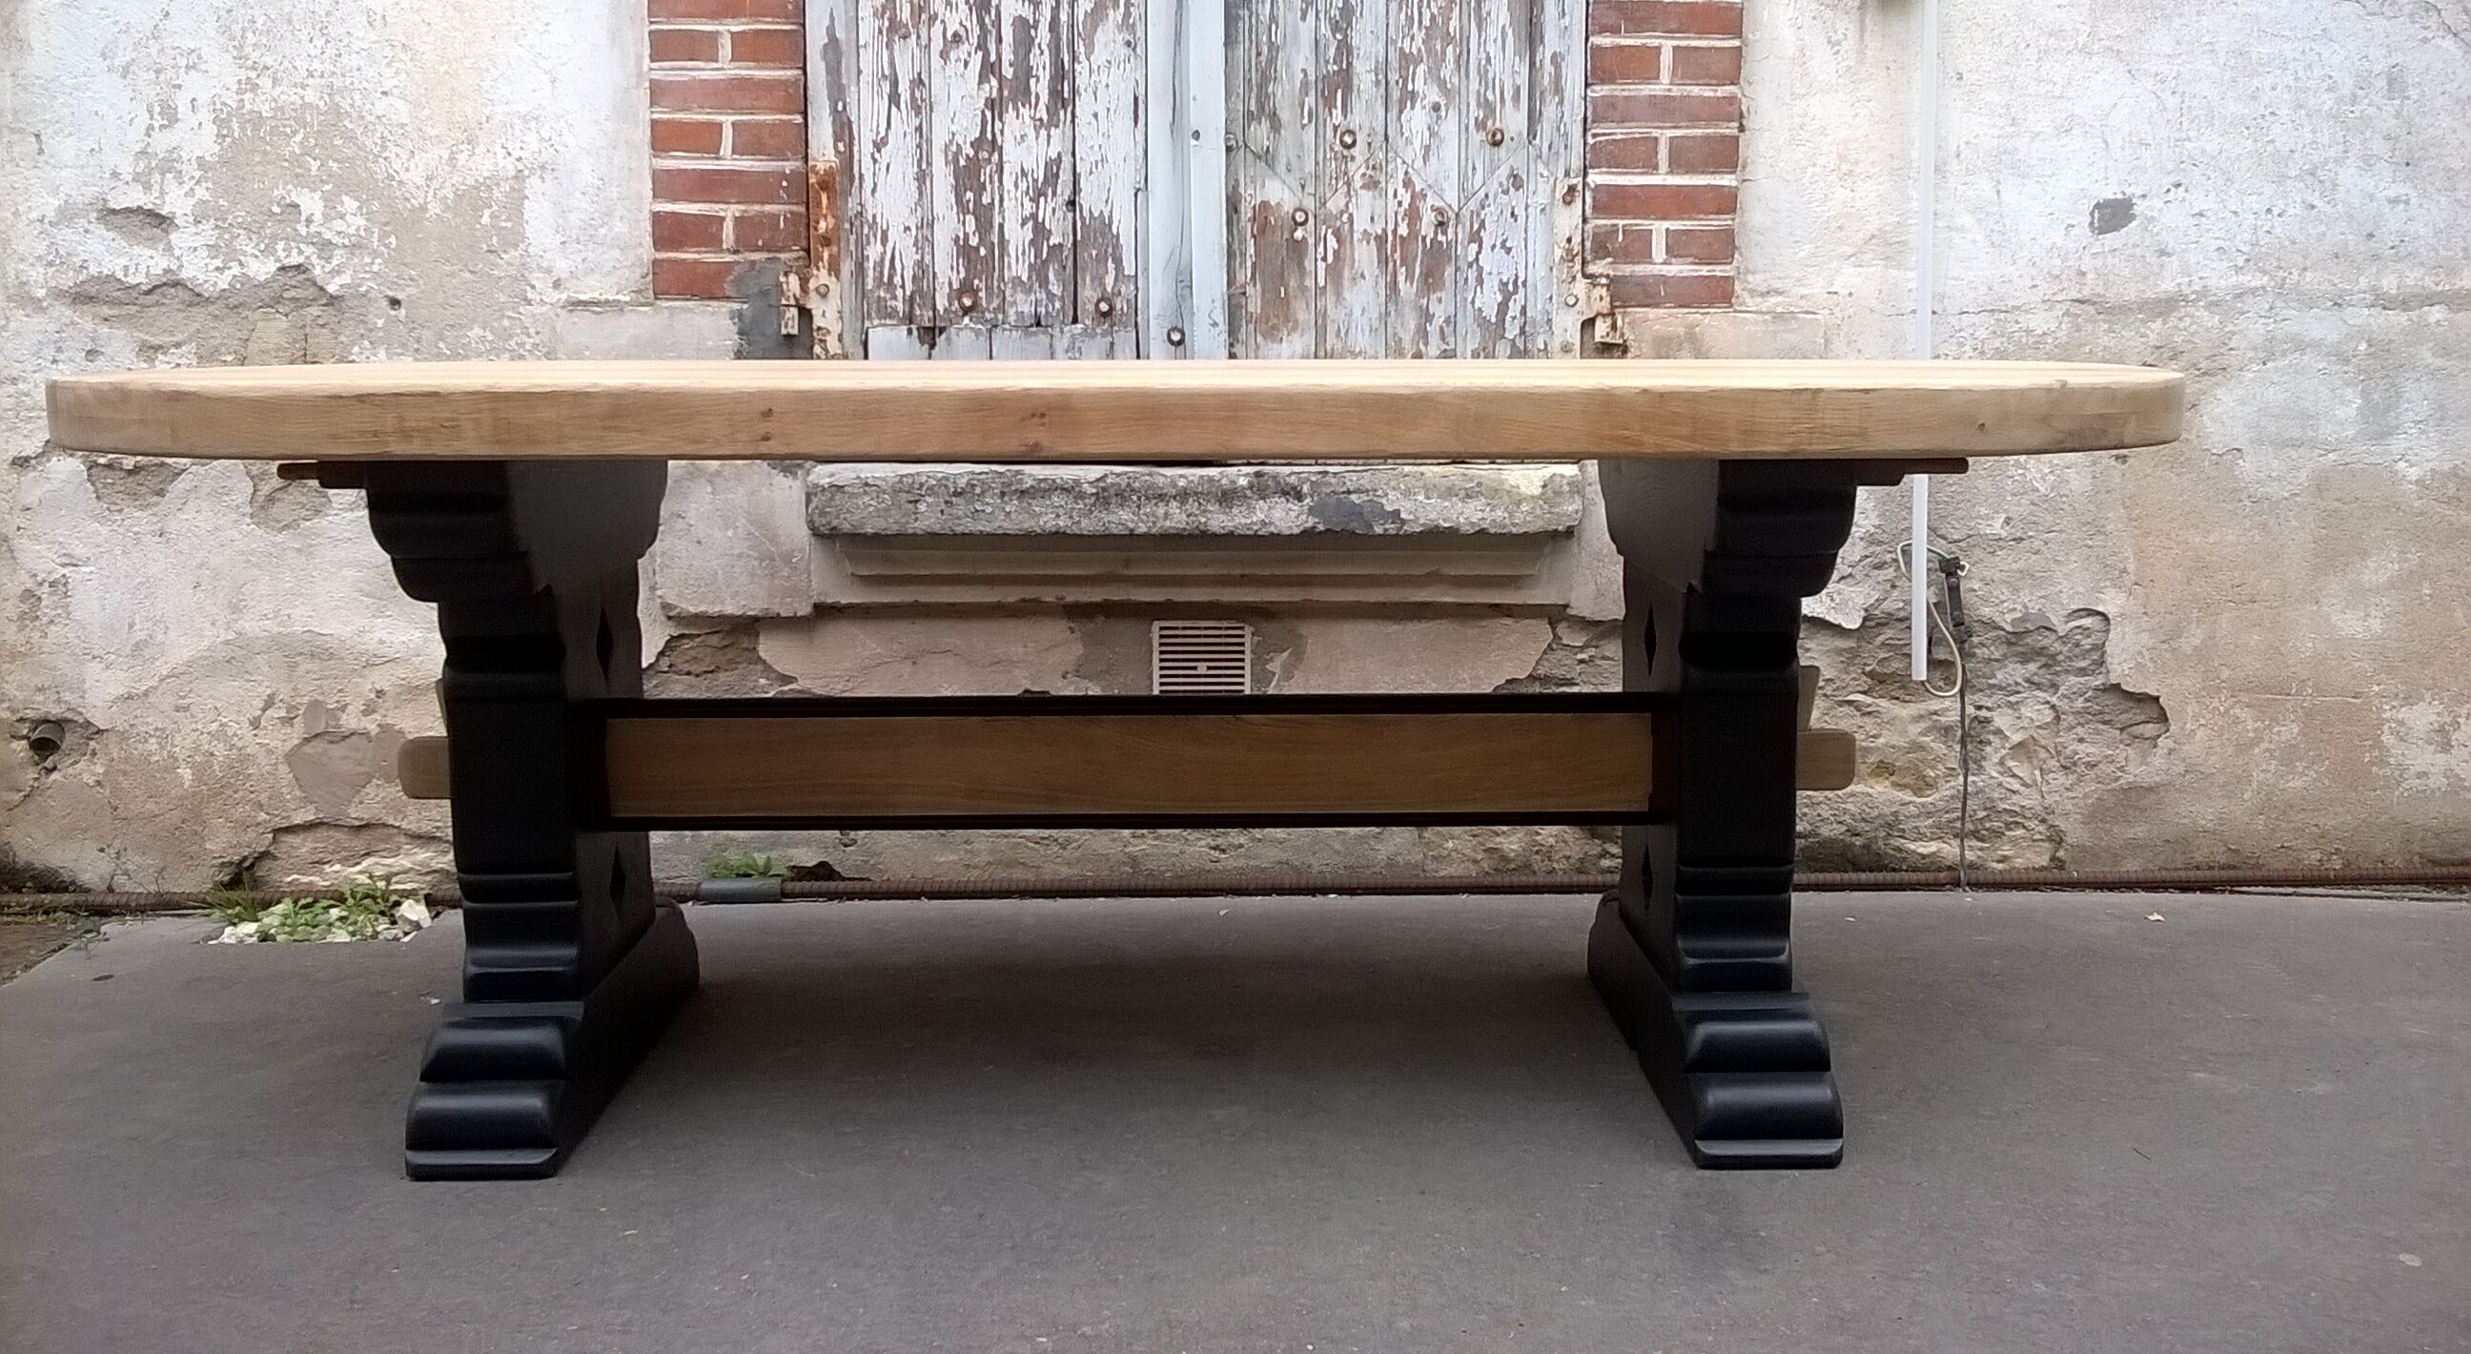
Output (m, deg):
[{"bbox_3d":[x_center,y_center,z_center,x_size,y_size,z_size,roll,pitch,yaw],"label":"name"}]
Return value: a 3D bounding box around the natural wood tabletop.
[{"bbox_3d":[-0.115,-0.299,2.316,2.179,0.060,0.936,0,10,-1],"label":"natural wood tabletop"}]

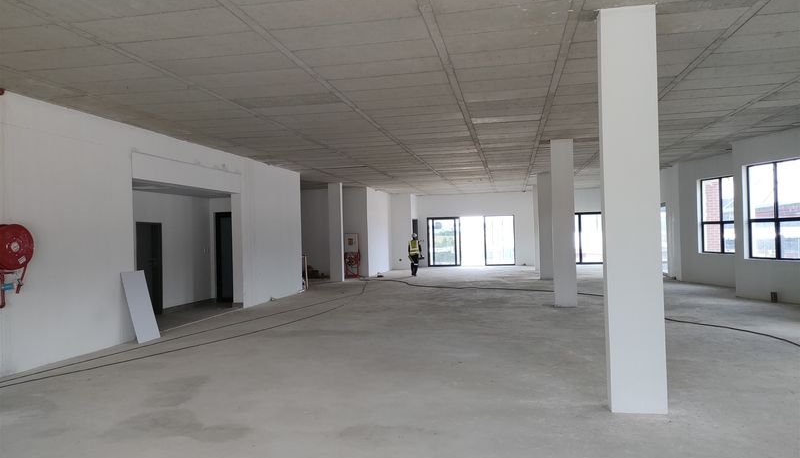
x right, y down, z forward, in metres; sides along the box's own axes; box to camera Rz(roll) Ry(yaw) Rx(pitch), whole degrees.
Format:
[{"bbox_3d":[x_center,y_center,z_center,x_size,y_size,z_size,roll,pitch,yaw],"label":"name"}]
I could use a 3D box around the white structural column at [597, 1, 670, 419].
[{"bbox_3d":[2.113,-0.169,5.281,0.470,3.635,0.232,-2,-1,11],"label":"white structural column"}]

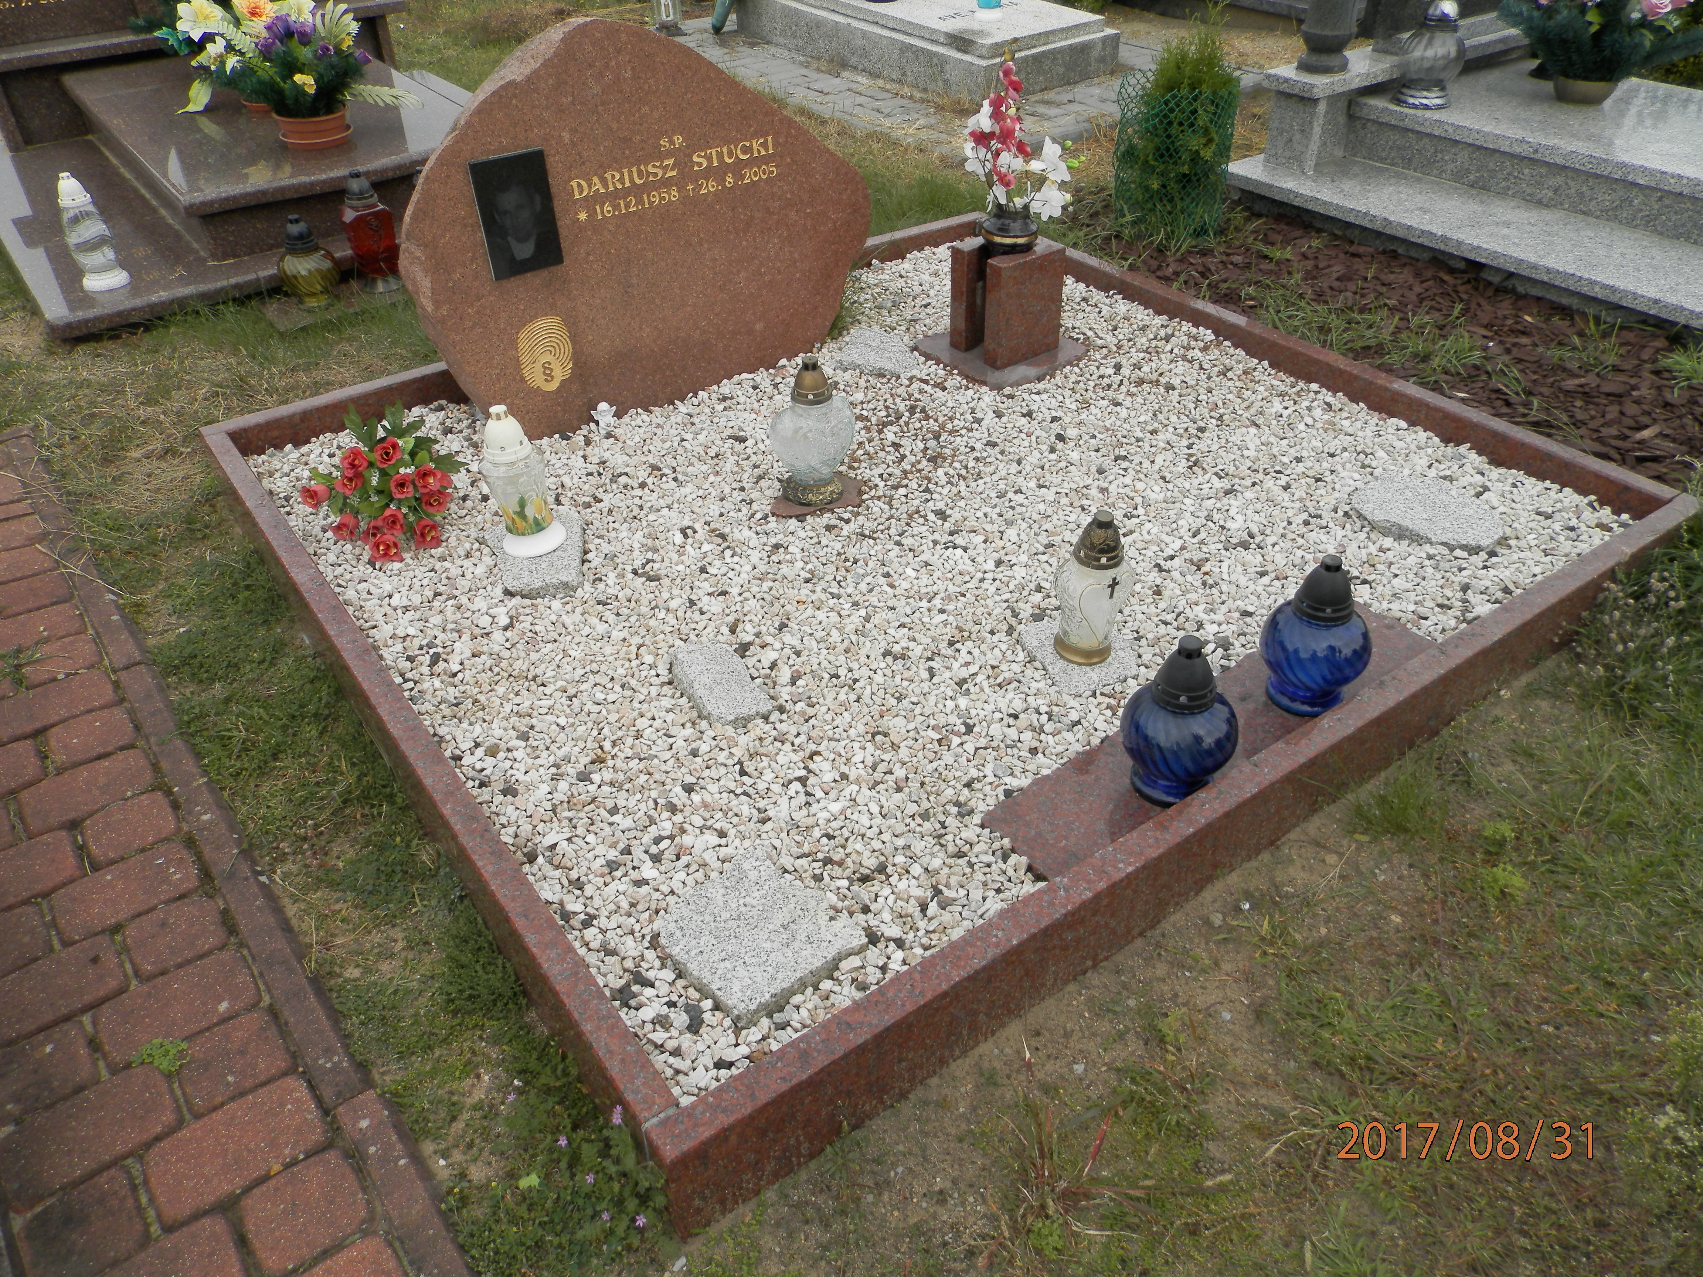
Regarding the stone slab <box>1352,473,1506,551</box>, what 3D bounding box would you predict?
[{"bbox_3d":[1.034,-0.213,2.187,0.200,0.035,0.242,-24,43,-27],"label":"stone slab"}]

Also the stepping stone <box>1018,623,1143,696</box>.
[{"bbox_3d":[0.342,0.028,1.852,0.164,0.034,0.162,-14,39,-16],"label":"stepping stone"}]

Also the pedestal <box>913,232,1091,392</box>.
[{"bbox_3d":[0.338,-0.730,2.668,0.280,0.250,0.280,-24,43,-27],"label":"pedestal"}]

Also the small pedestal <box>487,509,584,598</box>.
[{"bbox_3d":[-0.529,-0.139,2.142,0.170,0.040,0.200,-16,40,-18],"label":"small pedestal"}]

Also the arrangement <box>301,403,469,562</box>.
[{"bbox_3d":[-0.809,-0.250,2.131,0.258,0.172,0.283,-24,43,-27],"label":"arrangement"}]

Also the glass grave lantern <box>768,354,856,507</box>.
[{"bbox_3d":[-0.070,-0.376,2.180,0.160,0.263,0.120,-18,41,-22],"label":"glass grave lantern"}]

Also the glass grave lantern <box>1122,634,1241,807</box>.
[{"bbox_3d":[0.426,0.096,1.589,0.154,0.231,0.154,-3,37,2],"label":"glass grave lantern"}]

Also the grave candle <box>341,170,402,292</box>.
[{"bbox_3d":[-1.262,-1.077,3.234,0.143,0.291,0.143,-24,43,-27],"label":"grave candle"}]

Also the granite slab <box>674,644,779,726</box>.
[{"bbox_3d":[-0.194,0.073,1.838,0.090,0.035,0.200,-20,41,-22],"label":"granite slab"}]

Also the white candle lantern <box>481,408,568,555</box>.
[{"bbox_3d":[-0.556,-0.271,2.057,0.111,0.255,0.111,-24,43,-27],"label":"white candle lantern"}]

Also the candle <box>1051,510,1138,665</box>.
[{"bbox_3d":[0.353,-0.079,1.795,0.118,0.238,0.116,0,38,0],"label":"candle"}]

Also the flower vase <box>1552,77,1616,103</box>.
[{"bbox_3d":[2.149,-1.626,3.595,0.180,0.093,0.180,-24,43,-27],"label":"flower vase"}]

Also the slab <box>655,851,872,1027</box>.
[{"bbox_3d":[-0.109,0.354,1.467,0.200,0.030,0.196,-24,43,-27],"label":"slab"}]

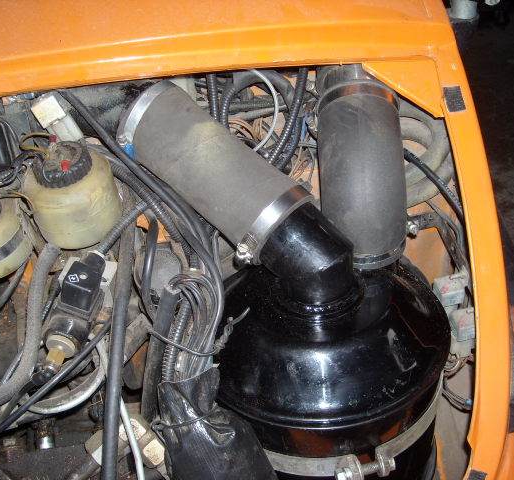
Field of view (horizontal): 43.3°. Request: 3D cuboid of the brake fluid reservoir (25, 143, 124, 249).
[{"bbox_3d":[-0.169,-0.044,0.590,0.082,0.078,0.082,-4,42,0],"label":"brake fluid reservoir"}]

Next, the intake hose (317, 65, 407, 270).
[{"bbox_3d":[0.113,-0.078,0.698,0.096,0.215,0.118,-2,3,0],"label":"intake hose"}]

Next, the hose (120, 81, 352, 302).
[{"bbox_3d":[-0.015,-0.045,0.655,0.285,0.110,0.102,41,57,19],"label":"hose"}]

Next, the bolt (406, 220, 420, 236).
[{"bbox_3d":[0.180,-0.013,0.750,0.015,0.015,0.018,14,39,3],"label":"bolt"}]

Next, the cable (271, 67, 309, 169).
[{"bbox_3d":[0.044,-0.155,0.815,0.019,0.135,0.017,16,14,0],"label":"cable"}]

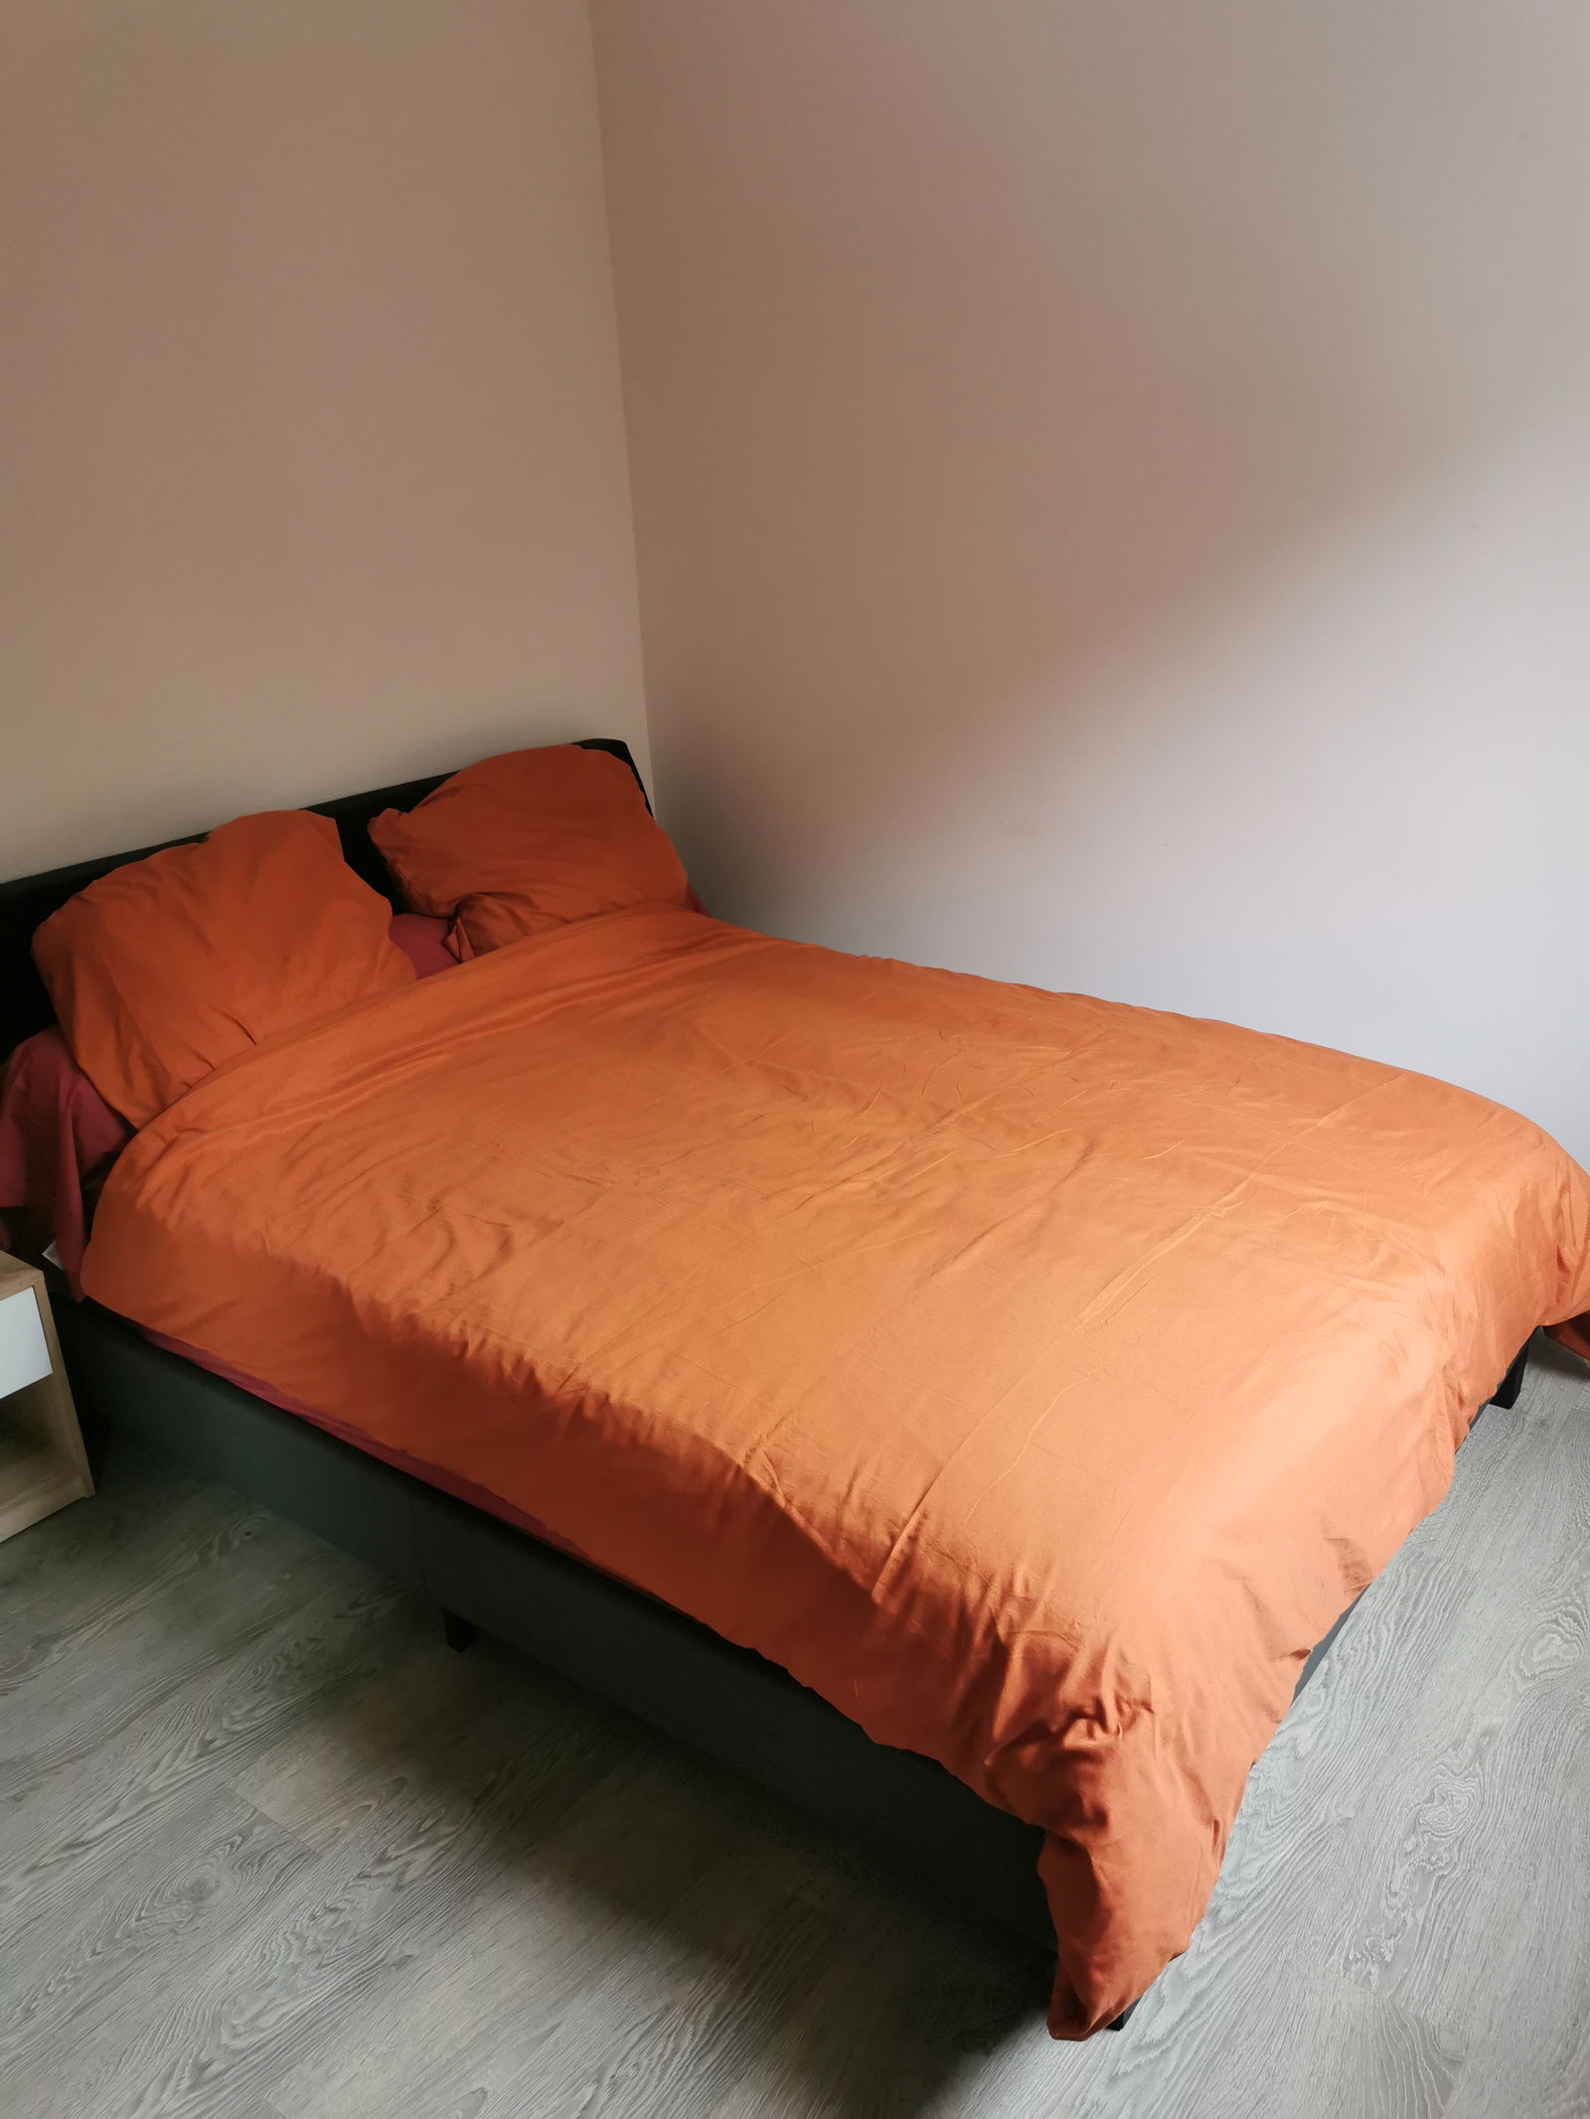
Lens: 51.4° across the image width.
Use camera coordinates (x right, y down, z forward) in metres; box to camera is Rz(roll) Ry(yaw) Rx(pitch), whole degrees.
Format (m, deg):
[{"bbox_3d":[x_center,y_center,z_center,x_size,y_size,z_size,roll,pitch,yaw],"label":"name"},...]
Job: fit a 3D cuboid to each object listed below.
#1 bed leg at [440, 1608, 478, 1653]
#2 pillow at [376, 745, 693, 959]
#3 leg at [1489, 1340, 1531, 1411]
[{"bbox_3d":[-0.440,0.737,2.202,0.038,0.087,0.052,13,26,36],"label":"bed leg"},{"bbox_3d":[-0.512,-0.367,3.282,0.180,0.410,0.610,-32,-3,43],"label":"pillow"},{"bbox_3d":[1.119,0.494,2.619,0.055,0.087,0.064,13,26,36],"label":"leg"}]

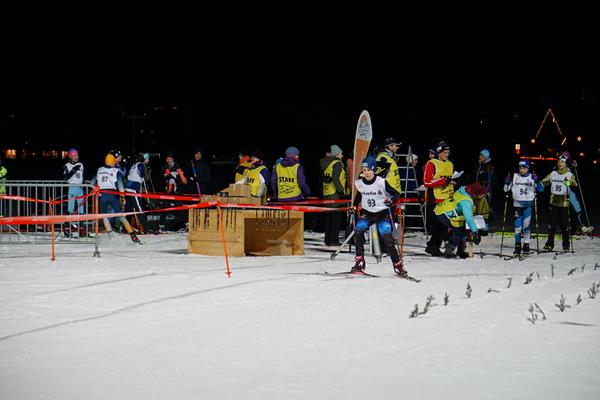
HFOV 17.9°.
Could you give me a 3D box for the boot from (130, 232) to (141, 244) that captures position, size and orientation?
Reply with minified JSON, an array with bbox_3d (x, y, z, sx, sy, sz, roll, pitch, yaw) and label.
[{"bbox_3d":[-2.926,0.685,33.800,0.110,0.200,0.270,-17,-10,32],"label":"boot"}]

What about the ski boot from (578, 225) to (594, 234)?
[{"bbox_3d":[5.368,0.553,35.600,0.290,0.180,0.120,1,2,26],"label":"ski boot"}]

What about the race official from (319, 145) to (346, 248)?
[{"bbox_3d":[0.566,-0.072,32.600,0.360,1.720,0.480,-1,2,-21],"label":"race official"}]

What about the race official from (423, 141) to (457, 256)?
[{"bbox_3d":[2.181,-0.016,29.700,0.450,1.780,0.500,1,2,38],"label":"race official"}]

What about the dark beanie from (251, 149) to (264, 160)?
[{"bbox_3d":[-0.698,-0.747,31.200,0.240,0.200,0.210,0,1,13],"label":"dark beanie"}]

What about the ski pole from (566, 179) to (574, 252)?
[{"bbox_3d":[4.336,0.266,30.450,0.070,1.214,0.070,-6,14,0],"label":"ski pole"}]

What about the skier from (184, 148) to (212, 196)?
[{"bbox_3d":[-2.083,-0.226,39.000,0.540,1.720,0.380,0,2,11],"label":"skier"}]

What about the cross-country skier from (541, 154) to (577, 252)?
[{"bbox_3d":[4.267,0.033,31.300,0.620,1.640,0.450,0,2,9],"label":"cross-country skier"}]

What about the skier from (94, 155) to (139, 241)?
[{"bbox_3d":[-3.350,-0.045,34.500,0.820,1.600,0.650,0,2,-18],"label":"skier"}]

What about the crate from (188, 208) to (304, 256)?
[{"bbox_3d":[-0.845,0.510,30.000,1.810,0.740,0.850,0,1,-3],"label":"crate"}]

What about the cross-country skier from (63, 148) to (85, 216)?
[{"bbox_3d":[-4.256,-0.132,35.700,0.470,1.660,0.380,0,2,-14],"label":"cross-country skier"}]

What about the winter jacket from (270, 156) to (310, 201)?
[{"bbox_3d":[-0.159,-0.359,31.700,0.650,0.730,0.380,0,1,9],"label":"winter jacket"}]

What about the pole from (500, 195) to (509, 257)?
[{"bbox_3d":[3.176,0.244,29.400,0.070,1.282,0.070,5,0,0],"label":"pole"}]

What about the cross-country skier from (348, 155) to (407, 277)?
[{"bbox_3d":[0.987,0.197,24.200,0.740,1.530,0.750,0,1,9],"label":"cross-country skier"}]

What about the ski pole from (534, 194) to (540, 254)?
[{"bbox_3d":[3.724,0.225,29.900,0.070,1.313,0.070,-5,18,0],"label":"ski pole"}]

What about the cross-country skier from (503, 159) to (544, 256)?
[{"bbox_3d":[3.506,0.118,29.800,0.640,1.500,0.480,0,1,12],"label":"cross-country skier"}]

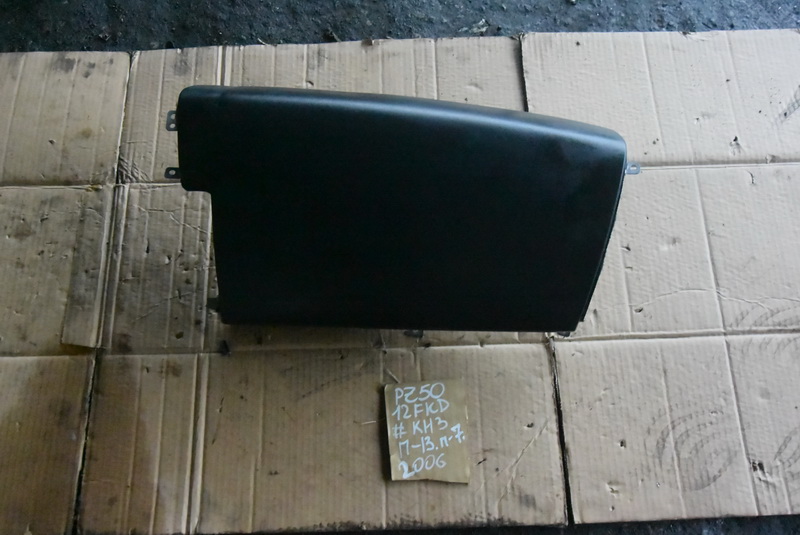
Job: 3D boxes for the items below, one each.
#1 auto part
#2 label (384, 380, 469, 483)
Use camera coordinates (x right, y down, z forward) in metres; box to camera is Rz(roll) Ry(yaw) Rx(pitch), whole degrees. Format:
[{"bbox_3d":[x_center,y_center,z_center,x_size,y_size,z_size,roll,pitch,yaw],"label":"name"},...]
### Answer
[{"bbox_3d":[-0.002,-0.071,0.909,0.559,0.110,0.303,1,71,0],"label":"auto part"},{"bbox_3d":[0.031,0.194,0.871,0.097,0.006,0.119,0,71,0],"label":"label"}]

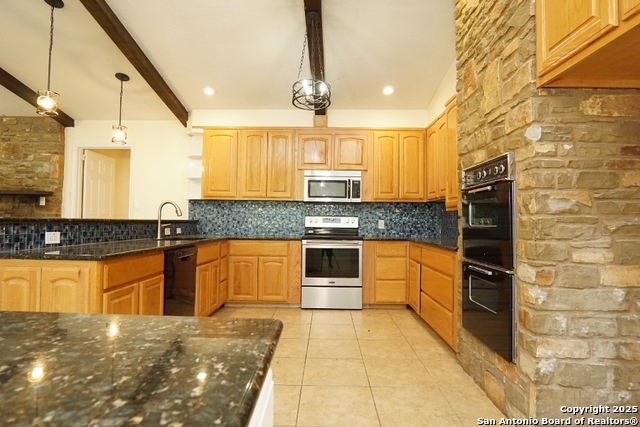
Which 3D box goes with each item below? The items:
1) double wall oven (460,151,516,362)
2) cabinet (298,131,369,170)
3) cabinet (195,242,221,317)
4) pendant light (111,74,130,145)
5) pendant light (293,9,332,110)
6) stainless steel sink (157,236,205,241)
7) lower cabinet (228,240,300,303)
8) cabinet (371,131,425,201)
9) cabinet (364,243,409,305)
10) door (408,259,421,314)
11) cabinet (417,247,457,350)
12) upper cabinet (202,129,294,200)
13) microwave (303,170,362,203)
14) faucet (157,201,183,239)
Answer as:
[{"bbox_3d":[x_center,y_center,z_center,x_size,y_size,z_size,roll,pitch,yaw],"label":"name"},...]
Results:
[{"bbox_3d":[1.362,0.256,2.117,0.560,1.200,0.675,1,-2,1],"label":"double wall oven"},{"bbox_3d":[0.177,-0.876,4.618,1.004,0.567,0.330,1,-2,1],"label":"cabinet"},{"bbox_3d":[-1.499,0.707,3.468,0.600,0.800,0.745,1,-2,1],"label":"cabinet"},{"bbox_3d":[-2.154,-1.134,3.472,0.155,0.763,0.155,1,-2,1],"label":"pendant light"},{"bbox_3d":[-0.072,-1.404,2.918,0.344,0.836,0.344,1,-1,1],"label":"pendant light"},{"bbox_3d":[-1.412,0.371,3.343,0.400,0.200,0.550,1,-1,1],"label":"stainless steel sink"},{"bbox_3d":[-0.714,0.776,4.460,0.941,0.820,0.610,1,-2,1],"label":"lower cabinet"},{"bbox_3d":[1.079,-0.656,4.595,0.751,0.984,0.330,1,-2,1],"label":"cabinet"},{"bbox_3d":[0.828,0.769,4.297,0.562,0.820,0.600,1,-1,1],"label":"cabinet"},{"bbox_3d":[1.087,0.831,3.688,0.025,0.553,0.415,1,-1,1],"label":"door"},{"bbox_3d":[1.385,0.730,2.992,0.600,0.808,0.950,1,-1,1],"label":"cabinet"},{"bbox_3d":[-0.989,-0.681,4.634,1.289,1.010,0.330,1,-2,1],"label":"upper cabinet"},{"bbox_3d":[0.179,-0.353,4.448,0.757,0.424,0.390,1,-1,1],"label":"microwave"},{"bbox_3d":[-1.561,0.072,3.314,0.250,0.389,0.090,1,-1,1],"label":"faucet"}]

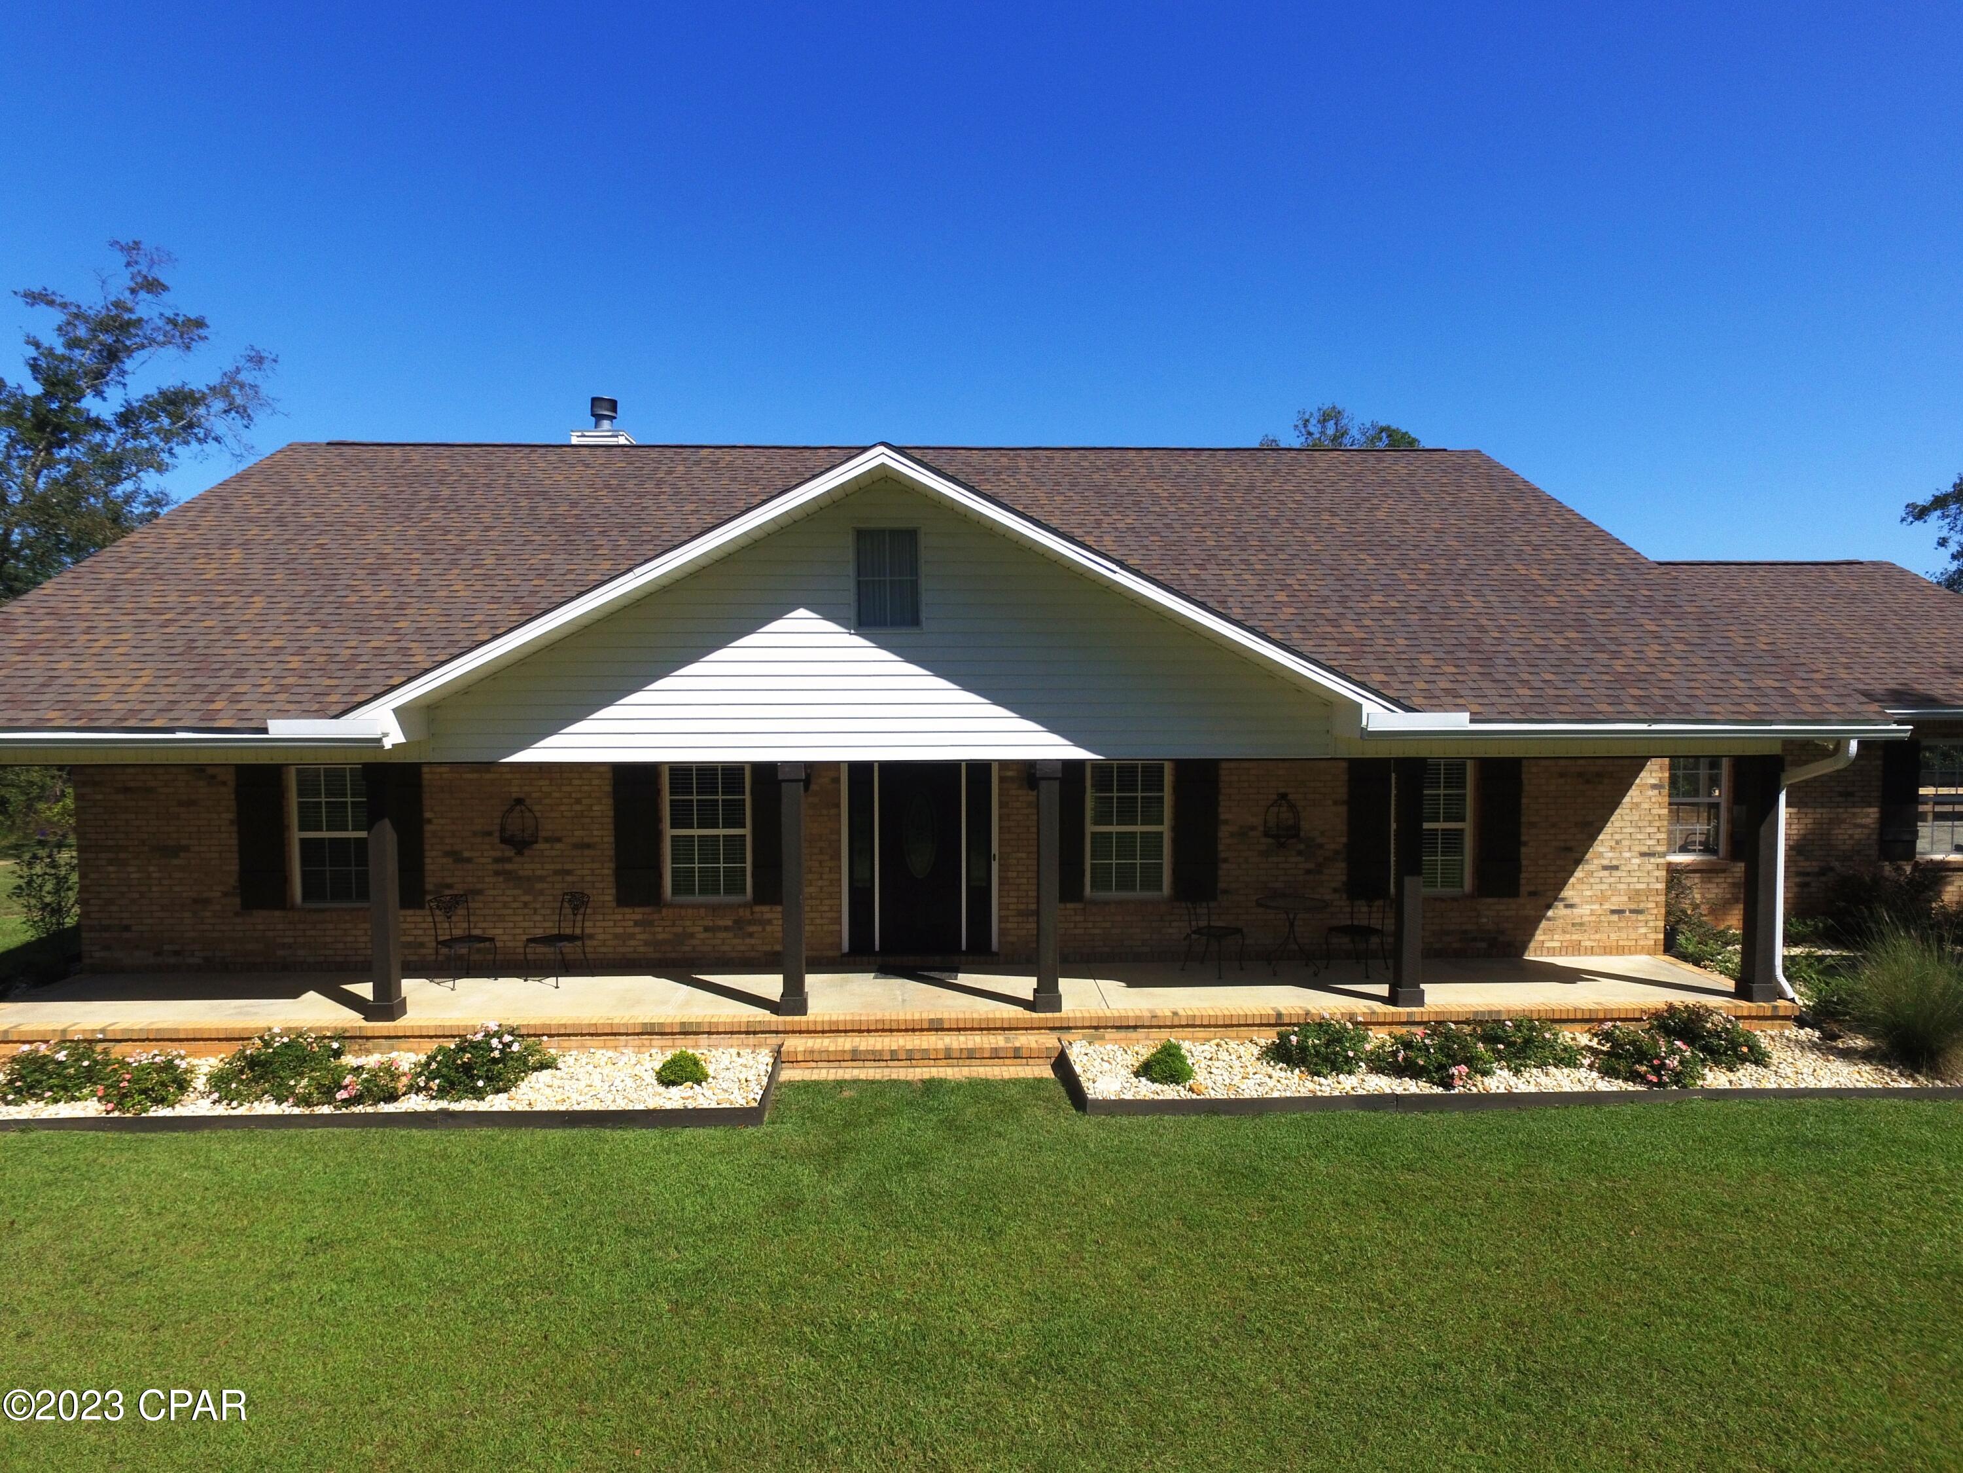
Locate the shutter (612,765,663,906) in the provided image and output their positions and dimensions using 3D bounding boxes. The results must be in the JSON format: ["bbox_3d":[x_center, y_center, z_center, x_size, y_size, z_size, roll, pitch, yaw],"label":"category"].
[{"bbox_3d":[-3.594,1.027,11.890,0.465,1.520,0.050,0,2,-2],"label":"shutter"}]

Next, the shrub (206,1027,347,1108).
[{"bbox_3d":[-5.656,2.612,9.167,1.020,0.490,0.820,0,3,-2],"label":"shrub"}]

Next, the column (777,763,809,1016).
[{"bbox_3d":[-1.709,1.384,10.335,0.250,2.265,0.250,0,3,-2],"label":"column"}]

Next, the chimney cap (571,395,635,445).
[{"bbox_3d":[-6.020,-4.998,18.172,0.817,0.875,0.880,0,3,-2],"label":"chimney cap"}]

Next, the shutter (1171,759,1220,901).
[{"bbox_3d":[2.330,1.001,12.214,0.457,1.572,0.050,0,3,-2],"label":"shutter"}]

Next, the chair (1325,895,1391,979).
[{"bbox_3d":[3.923,1.998,11.742,0.500,0.870,0.470,-2,4,-39],"label":"chair"}]

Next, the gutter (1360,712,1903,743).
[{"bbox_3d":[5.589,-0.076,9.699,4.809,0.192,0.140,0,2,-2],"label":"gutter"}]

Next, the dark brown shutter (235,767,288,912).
[{"bbox_3d":[-7.428,1.027,11.693,0.470,1.540,0.050,0,3,-2],"label":"dark brown shutter"}]

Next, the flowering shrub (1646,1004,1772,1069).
[{"bbox_3d":[6.426,2.549,10.004,0.920,0.440,0.750,0,3,-2],"label":"flowering shrub"}]

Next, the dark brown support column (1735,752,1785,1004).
[{"bbox_3d":[7.392,1.342,10.758,0.245,2.308,0.250,0,3,-2],"label":"dark brown support column"}]

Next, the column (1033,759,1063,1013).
[{"bbox_3d":[0.609,1.370,10.497,0.245,2.330,0.245,0,3,-2],"label":"column"}]

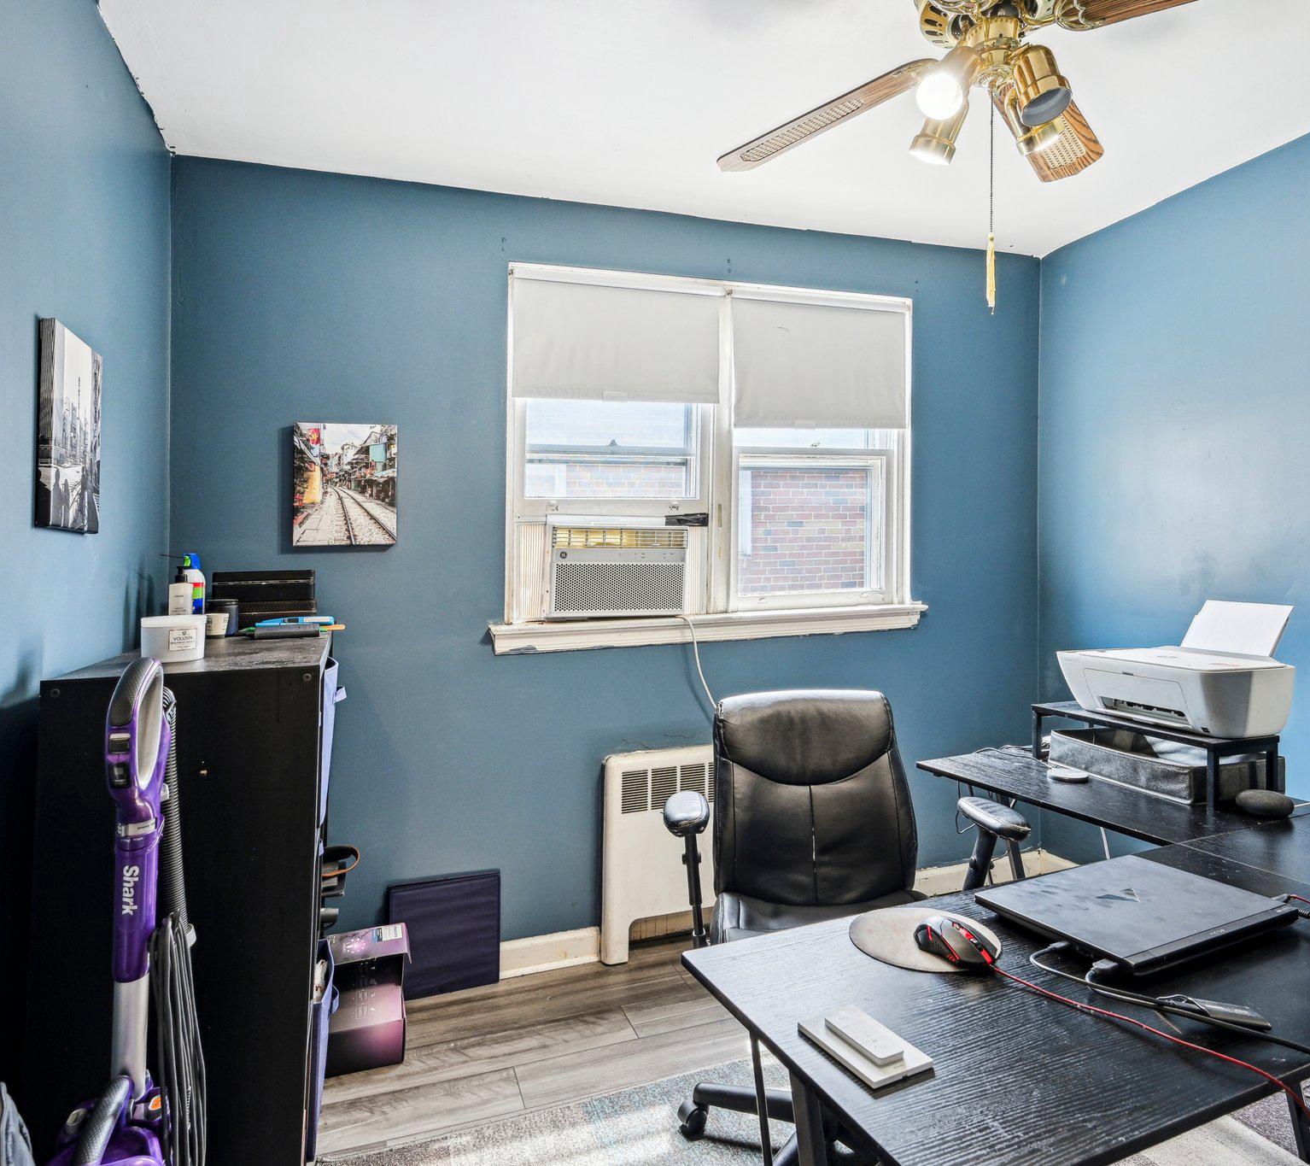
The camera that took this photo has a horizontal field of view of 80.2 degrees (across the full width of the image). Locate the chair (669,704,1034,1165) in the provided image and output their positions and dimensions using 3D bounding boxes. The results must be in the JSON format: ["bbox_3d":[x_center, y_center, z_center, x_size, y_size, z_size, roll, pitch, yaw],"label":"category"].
[{"bbox_3d":[0.449,0.766,1.696,0.690,1.010,0.670,-1,2,-12],"label":"chair"}]

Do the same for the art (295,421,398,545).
[{"bbox_3d":[-0.896,-0.284,2.260,0.277,0.352,0.026,-1,2,-19],"label":"art"}]

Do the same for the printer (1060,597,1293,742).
[{"bbox_3d":[1.353,0.199,2.034,0.350,0.295,0.425,-1,2,-19],"label":"printer"}]

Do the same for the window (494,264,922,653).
[{"bbox_3d":[0.244,-0.409,2.644,1.550,1.190,0.120,-1,2,-19],"label":"window"}]

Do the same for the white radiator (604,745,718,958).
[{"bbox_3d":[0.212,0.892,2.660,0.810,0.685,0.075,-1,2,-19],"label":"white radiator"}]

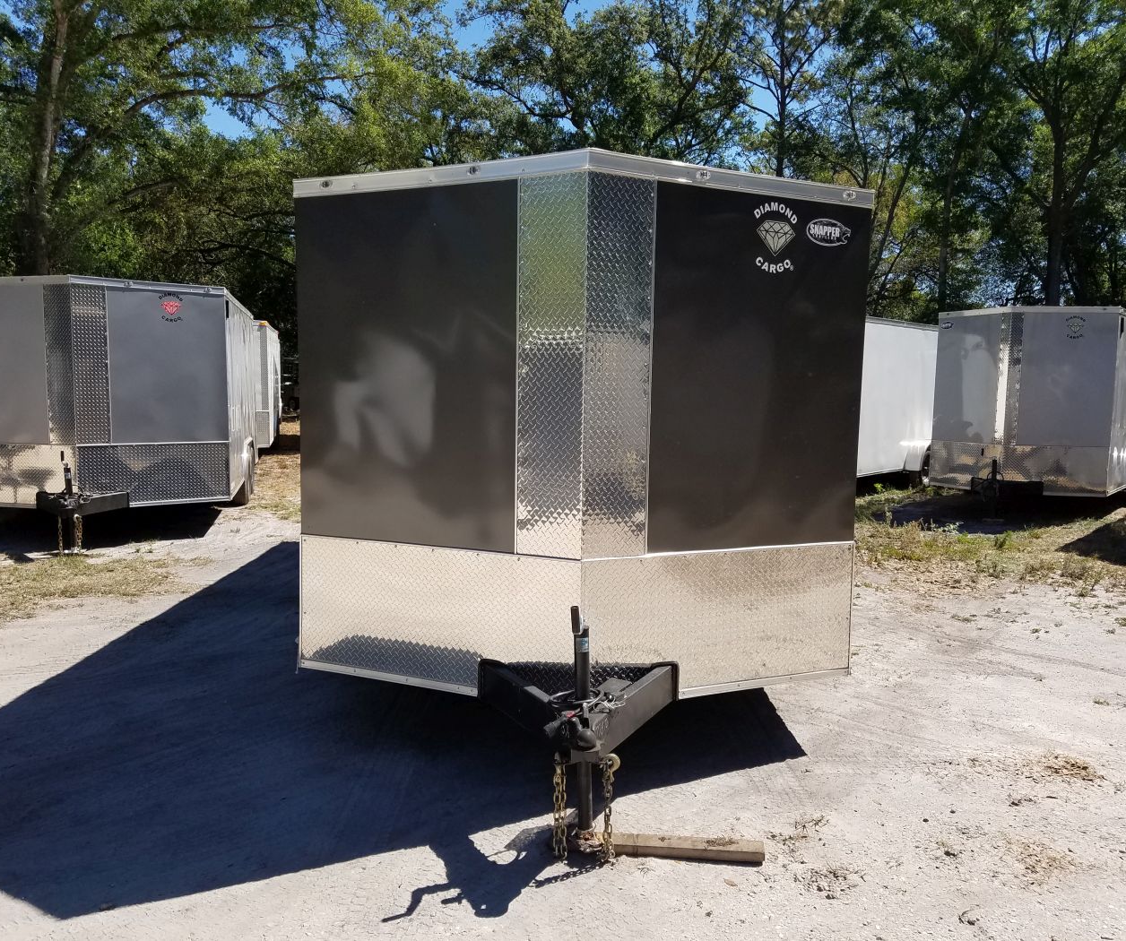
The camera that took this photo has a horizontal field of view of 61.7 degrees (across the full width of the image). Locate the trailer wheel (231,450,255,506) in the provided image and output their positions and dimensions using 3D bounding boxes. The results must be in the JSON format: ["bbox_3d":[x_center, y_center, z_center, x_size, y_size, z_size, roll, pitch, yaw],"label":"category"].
[{"bbox_3d":[-4.201,0.098,12.337,0.210,0.690,0.690,-1,5,-14],"label":"trailer wheel"}]

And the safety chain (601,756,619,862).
[{"bbox_3d":[0.159,1.141,3.180,0.063,0.385,0.060,1,5,0],"label":"safety chain"}]

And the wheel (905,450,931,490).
[{"bbox_3d":[5.720,-0.010,15.120,0.210,0.690,0.690,5,7,40],"label":"wheel"}]

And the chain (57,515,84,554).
[{"bbox_3d":[-4.396,0.574,8.420,0.225,0.360,0.085,-1,5,-14],"label":"chain"}]

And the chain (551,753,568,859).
[{"bbox_3d":[-0.012,1.133,3.180,0.053,0.362,0.055,1,5,0],"label":"chain"}]

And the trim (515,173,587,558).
[{"bbox_3d":[-0.051,-0.396,3.737,0.306,1.526,0.025,3,6,26],"label":"trim"}]

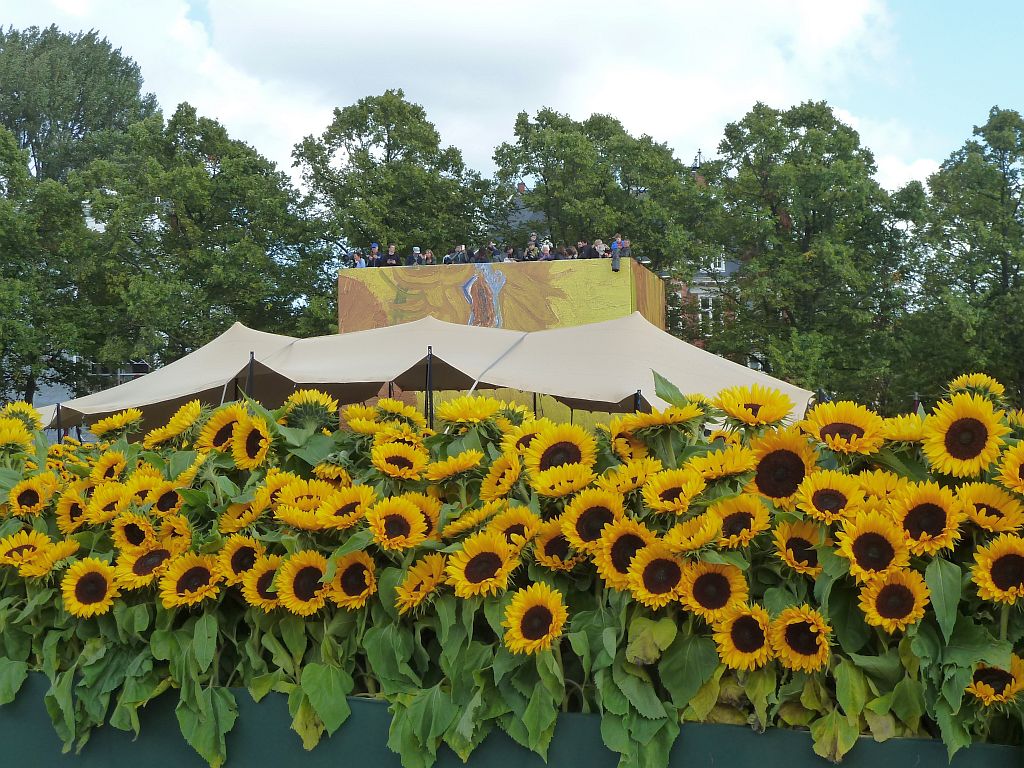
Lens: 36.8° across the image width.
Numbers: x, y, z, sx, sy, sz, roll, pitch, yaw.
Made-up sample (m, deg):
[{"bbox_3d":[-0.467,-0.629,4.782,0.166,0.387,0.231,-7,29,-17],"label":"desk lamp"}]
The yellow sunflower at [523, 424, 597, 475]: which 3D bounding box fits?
[{"bbox_3d":[0.097,0.154,3.220,0.152,0.145,0.055,0,-28,5],"label":"yellow sunflower"}]

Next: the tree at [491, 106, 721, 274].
[{"bbox_3d":[3.728,-3.459,61.663,8.800,14.500,7.500,0,-3,0],"label":"tree"}]

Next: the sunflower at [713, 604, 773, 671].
[{"bbox_3d":[0.450,0.494,3.000,0.125,0.125,0.050,-1,0,18],"label":"sunflower"}]

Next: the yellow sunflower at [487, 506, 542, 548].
[{"bbox_3d":[0.006,0.343,3.650,0.135,0.135,0.060,-1,-38,15],"label":"yellow sunflower"}]

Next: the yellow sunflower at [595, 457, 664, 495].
[{"bbox_3d":[0.256,0.202,3.350,0.145,0.060,0.145,-1,31,28],"label":"yellow sunflower"}]

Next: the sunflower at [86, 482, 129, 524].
[{"bbox_3d":[-1.091,0.322,4.150,0.130,0.130,0.050,-2,-34,28],"label":"sunflower"}]

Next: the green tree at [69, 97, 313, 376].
[{"bbox_3d":[-12.878,-3.735,62.000,10.157,15.224,9.500,0,-2,0],"label":"green tree"}]

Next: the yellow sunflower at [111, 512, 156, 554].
[{"bbox_3d":[-1.006,0.399,4.100,0.122,0.115,0.055,0,1,6],"label":"yellow sunflower"}]

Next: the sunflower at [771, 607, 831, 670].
[{"bbox_3d":[0.555,0.488,2.950,0.115,0.128,0.050,-1,-7,29],"label":"sunflower"}]

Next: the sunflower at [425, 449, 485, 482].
[{"bbox_3d":[-0.129,0.183,3.450,0.134,0.050,0.134,-26,7,-21],"label":"sunflower"}]

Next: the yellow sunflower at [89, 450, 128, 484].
[{"bbox_3d":[-1.089,0.228,4.150,0.110,0.110,0.050,-1,-30,20],"label":"yellow sunflower"}]

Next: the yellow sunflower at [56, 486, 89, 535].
[{"bbox_3d":[-1.317,0.375,4.600,0.150,0.150,0.052,-2,-10,41],"label":"yellow sunflower"}]

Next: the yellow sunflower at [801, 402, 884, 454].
[{"bbox_3d":[0.698,0.092,3.250,0.172,0.060,0.165,0,37,0],"label":"yellow sunflower"}]

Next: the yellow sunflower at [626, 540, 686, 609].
[{"bbox_3d":[0.315,0.419,3.380,0.135,0.148,0.055,-1,-11,17],"label":"yellow sunflower"}]

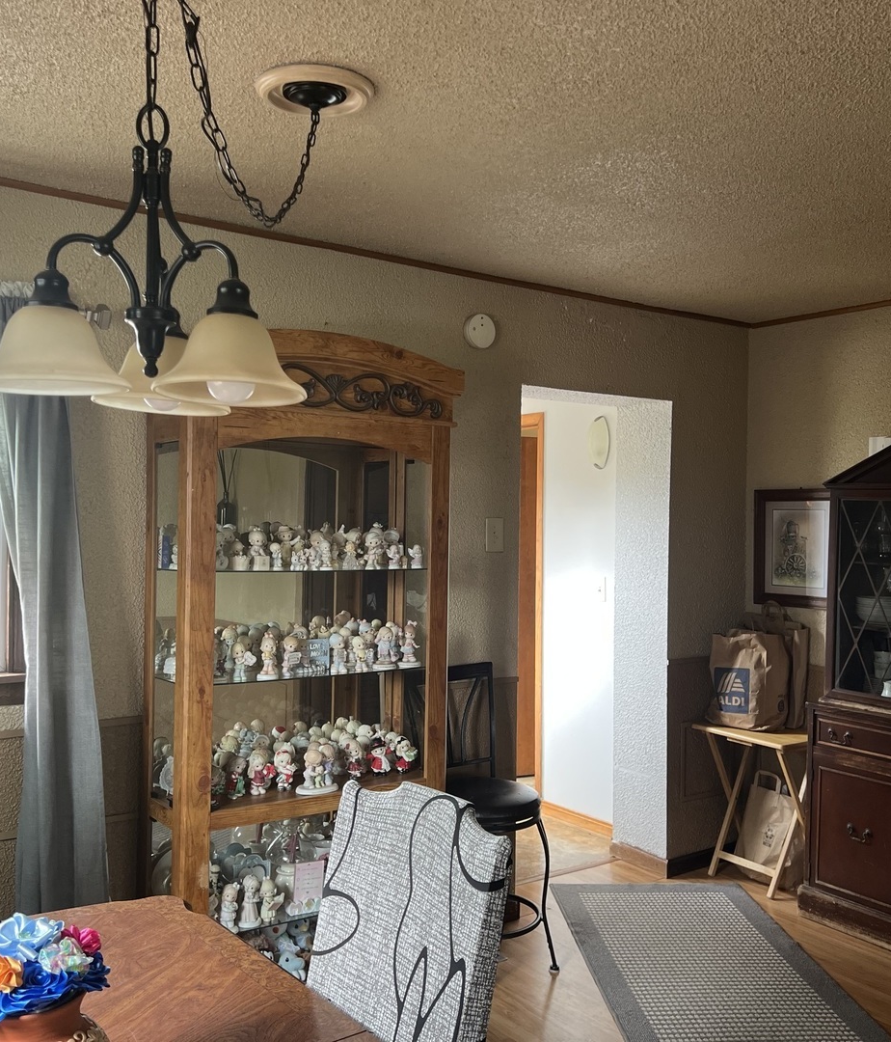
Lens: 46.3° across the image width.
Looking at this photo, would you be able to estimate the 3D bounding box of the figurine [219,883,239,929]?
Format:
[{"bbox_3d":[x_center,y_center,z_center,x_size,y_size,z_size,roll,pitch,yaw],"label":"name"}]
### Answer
[{"bbox_3d":[-0.619,1.106,3.001,0.054,0.133,0.060,1,0,-44],"label":"figurine"}]

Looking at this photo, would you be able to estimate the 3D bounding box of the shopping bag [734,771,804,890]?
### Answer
[{"bbox_3d":[1.405,1.329,4.535,0.140,0.439,0.275,16,-8,-35],"label":"shopping bag"}]

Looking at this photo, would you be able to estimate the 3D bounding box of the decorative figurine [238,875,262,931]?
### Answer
[{"bbox_3d":[-0.568,1.098,3.040,0.064,0.150,0.066,1,0,40],"label":"decorative figurine"}]

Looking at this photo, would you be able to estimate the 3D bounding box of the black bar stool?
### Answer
[{"bbox_3d":[0.121,1.024,3.608,0.420,1.006,0.450,1,0,-36],"label":"black bar stool"}]

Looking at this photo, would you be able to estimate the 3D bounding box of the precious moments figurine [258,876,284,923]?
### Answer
[{"bbox_3d":[-0.515,1.111,3.063,0.066,0.127,0.068,1,0,-40],"label":"precious moments figurine"}]

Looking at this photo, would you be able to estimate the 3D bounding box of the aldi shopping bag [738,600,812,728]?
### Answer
[{"bbox_3d":[1.423,0.611,4.548,0.150,0.524,0.300,1,0,-36],"label":"aldi shopping bag"}]

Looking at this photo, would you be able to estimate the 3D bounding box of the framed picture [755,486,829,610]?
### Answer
[{"bbox_3d":[1.528,0.117,4.515,0.030,0.514,0.470,1,0,-36],"label":"framed picture"}]

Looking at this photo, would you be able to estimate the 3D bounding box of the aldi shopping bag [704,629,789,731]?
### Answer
[{"bbox_3d":[1.305,0.671,4.487,0.190,0.404,0.285,1,0,-36],"label":"aldi shopping bag"}]

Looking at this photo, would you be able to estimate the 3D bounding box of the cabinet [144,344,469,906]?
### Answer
[{"bbox_3d":[-0.435,0.482,3.233,0.938,2.071,0.334,1,0,-36],"label":"cabinet"}]

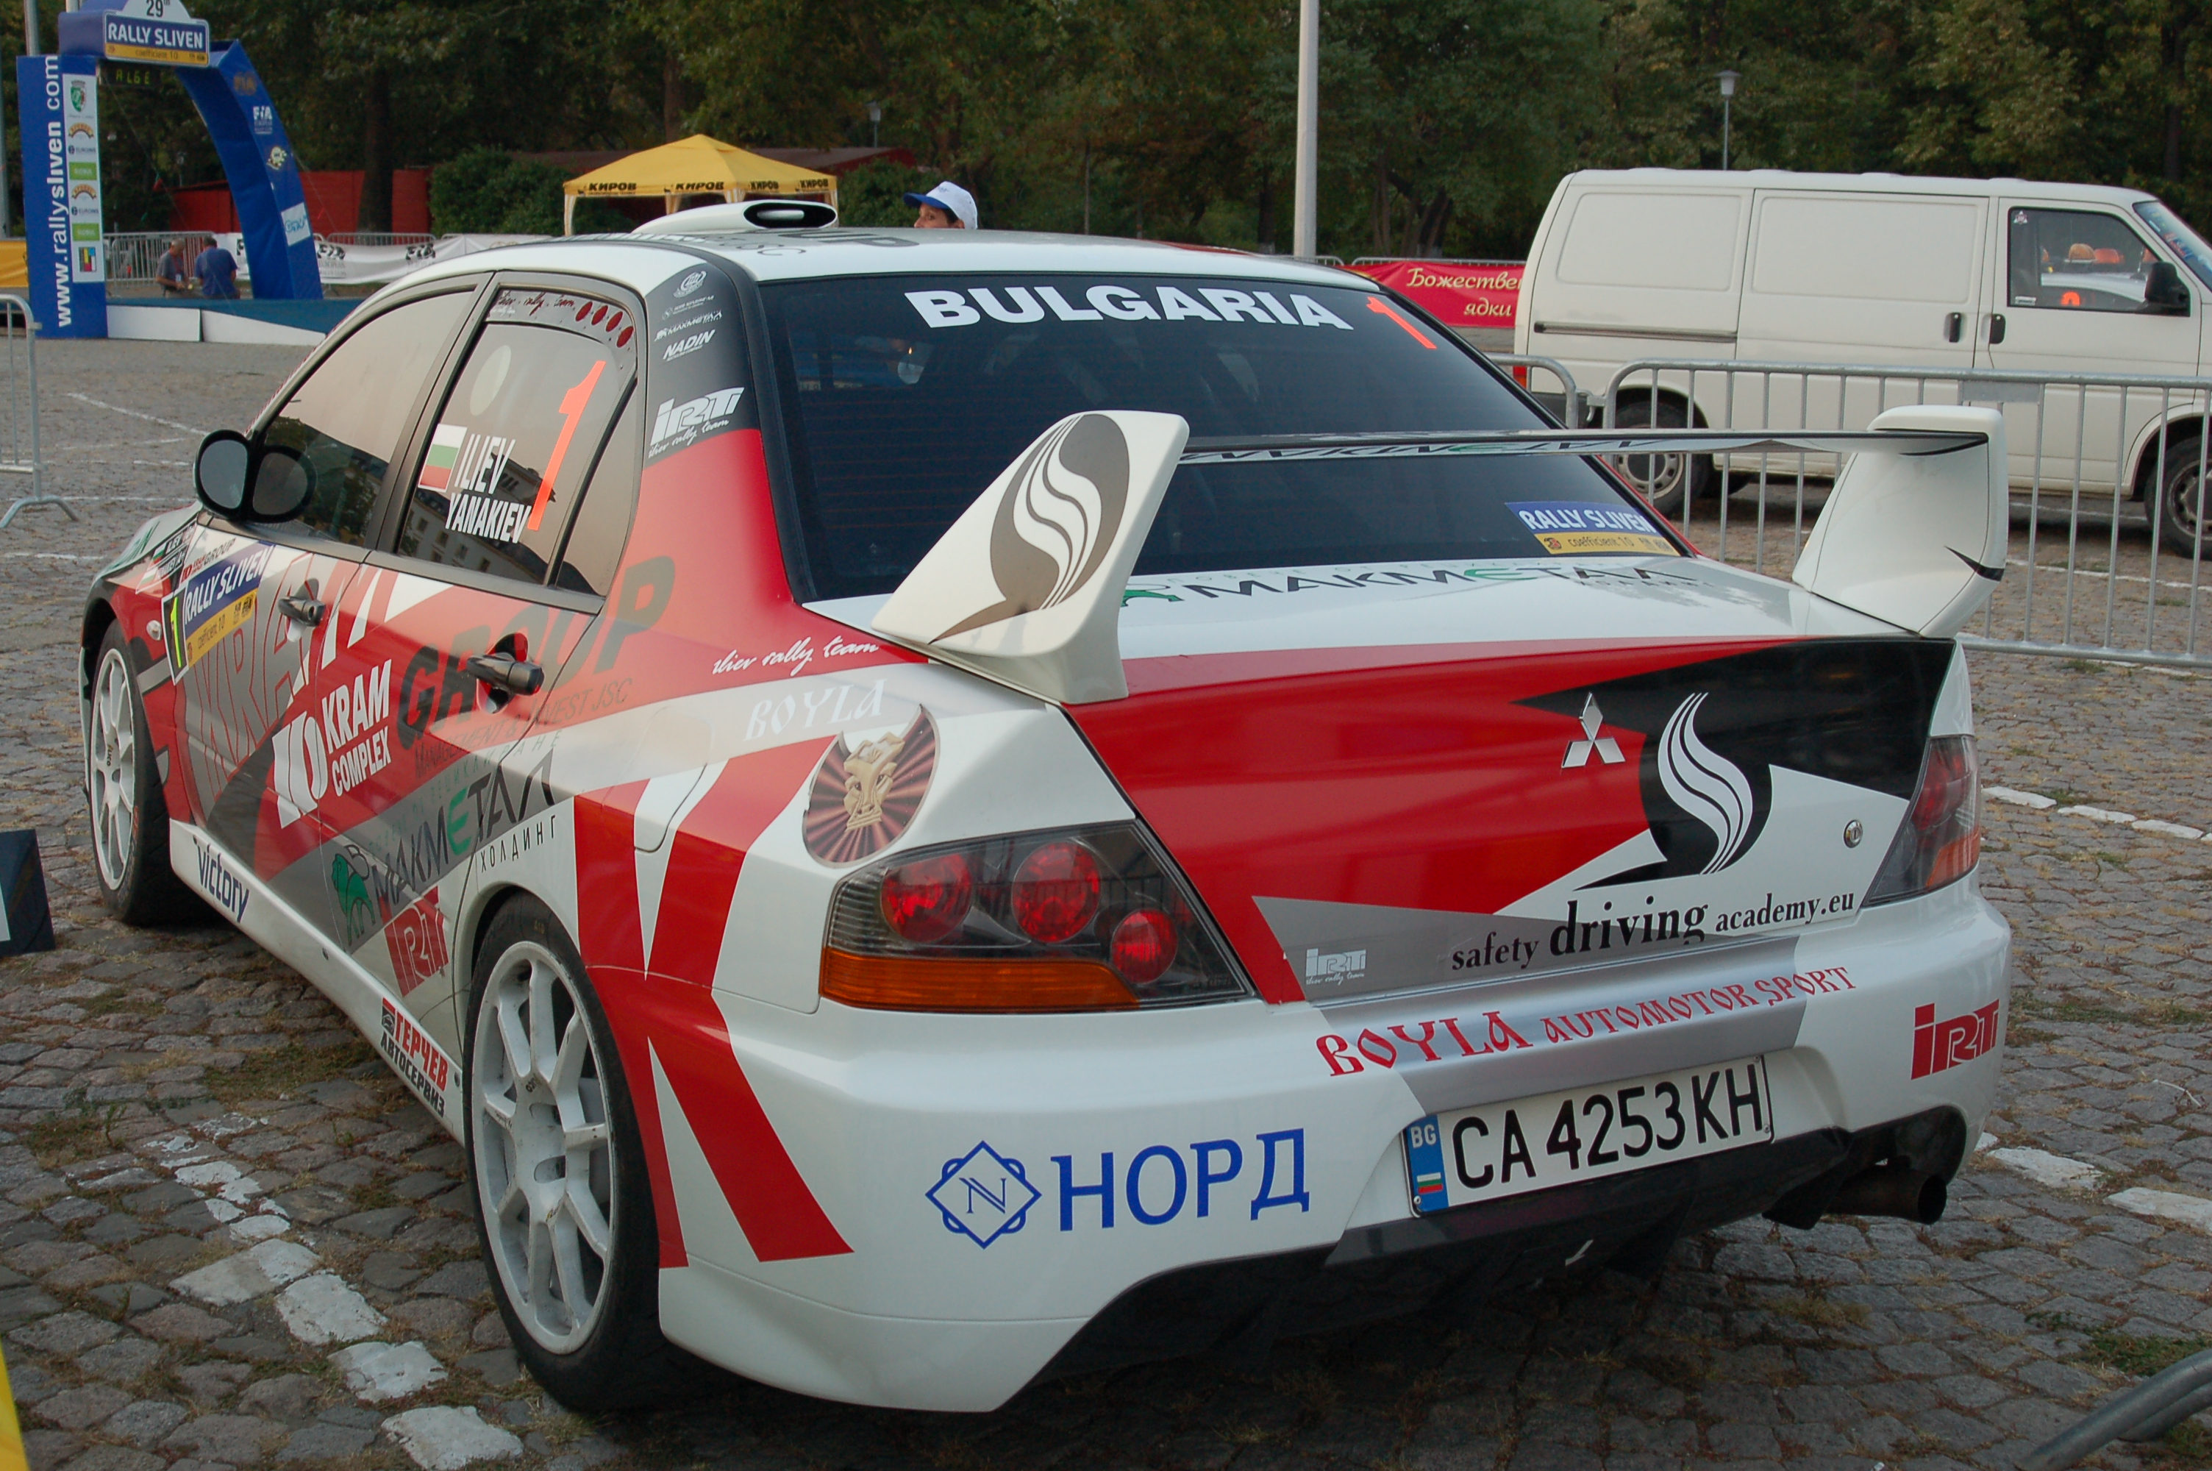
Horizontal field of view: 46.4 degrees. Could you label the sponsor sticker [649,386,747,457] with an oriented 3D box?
[{"bbox_3d":[-0.497,-0.382,3.123,0.163,0.065,0.012,-8,-28,40],"label":"sponsor sticker"}]

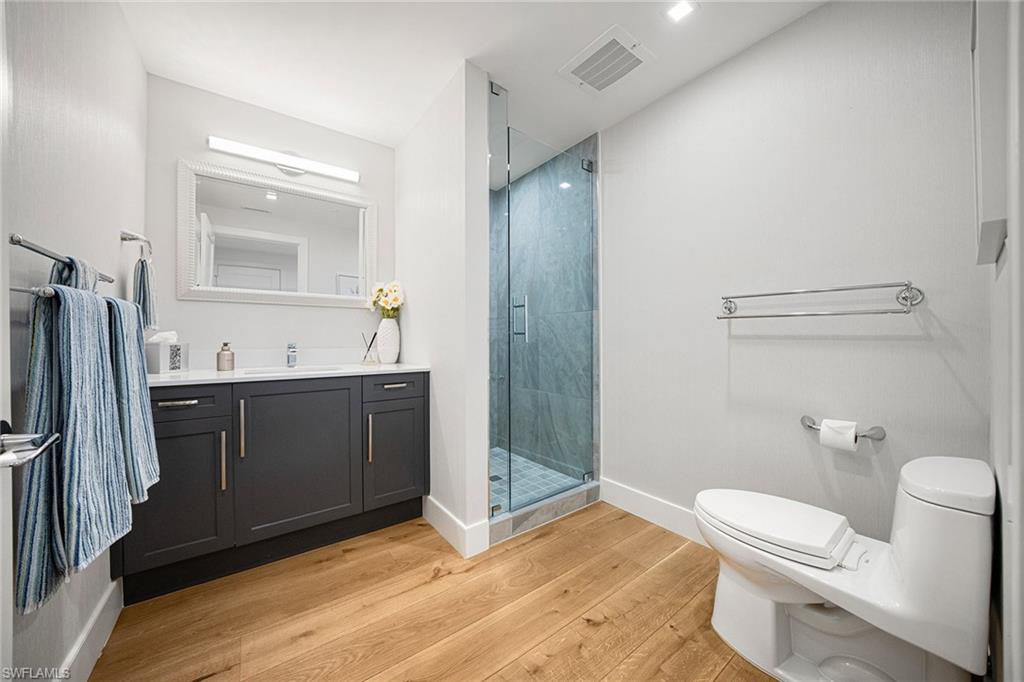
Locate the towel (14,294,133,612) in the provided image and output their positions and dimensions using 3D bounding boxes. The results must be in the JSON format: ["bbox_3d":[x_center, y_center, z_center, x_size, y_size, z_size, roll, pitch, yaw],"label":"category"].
[{"bbox_3d":[-1.090,0.224,0.873,0.110,0.712,0.285,0,0,-36],"label":"towel"}]

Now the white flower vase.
[{"bbox_3d":[-0.856,-0.001,2.374,0.152,0.317,0.152,0,0,-36],"label":"white flower vase"}]

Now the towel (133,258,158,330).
[{"bbox_3d":[-1.561,-0.195,1.459,0.055,0.295,0.160,0,0,-36],"label":"towel"}]

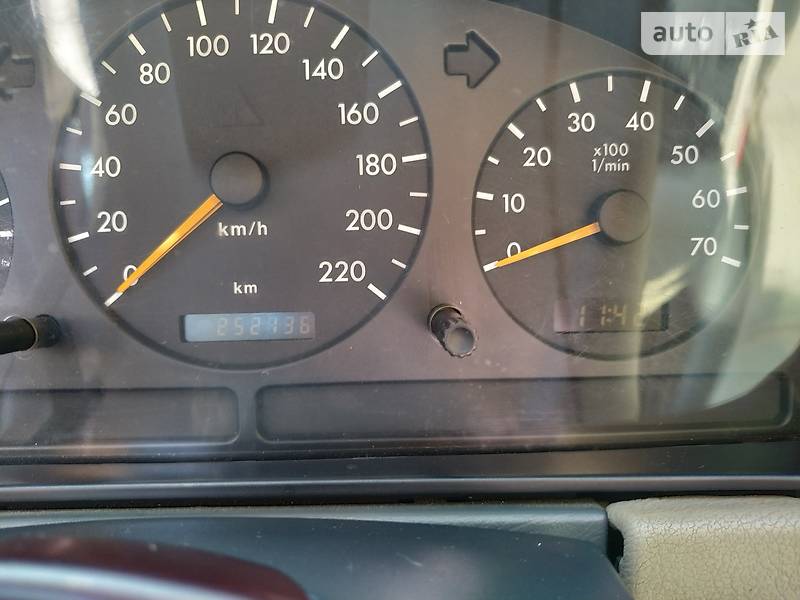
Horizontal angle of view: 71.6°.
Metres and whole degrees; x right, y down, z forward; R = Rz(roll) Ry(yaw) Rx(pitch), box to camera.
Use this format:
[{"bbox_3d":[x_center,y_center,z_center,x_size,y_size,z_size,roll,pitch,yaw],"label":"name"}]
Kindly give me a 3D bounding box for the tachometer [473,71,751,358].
[{"bbox_3d":[0.065,-0.026,0.170,0.086,0.087,0.010,-1,1,1],"label":"tachometer"}]

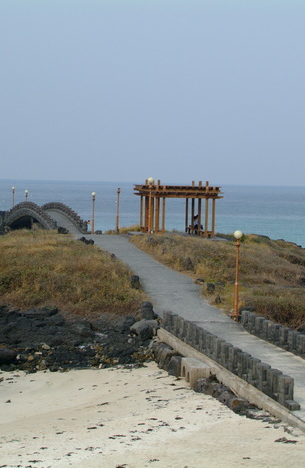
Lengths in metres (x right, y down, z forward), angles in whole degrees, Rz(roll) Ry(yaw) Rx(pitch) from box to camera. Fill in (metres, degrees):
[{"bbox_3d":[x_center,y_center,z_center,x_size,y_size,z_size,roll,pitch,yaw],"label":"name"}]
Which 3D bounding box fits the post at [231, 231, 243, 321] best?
[{"bbox_3d":[3.893,1.896,60.400,0.450,4.120,0.450,1,2,0],"label":"post"}]

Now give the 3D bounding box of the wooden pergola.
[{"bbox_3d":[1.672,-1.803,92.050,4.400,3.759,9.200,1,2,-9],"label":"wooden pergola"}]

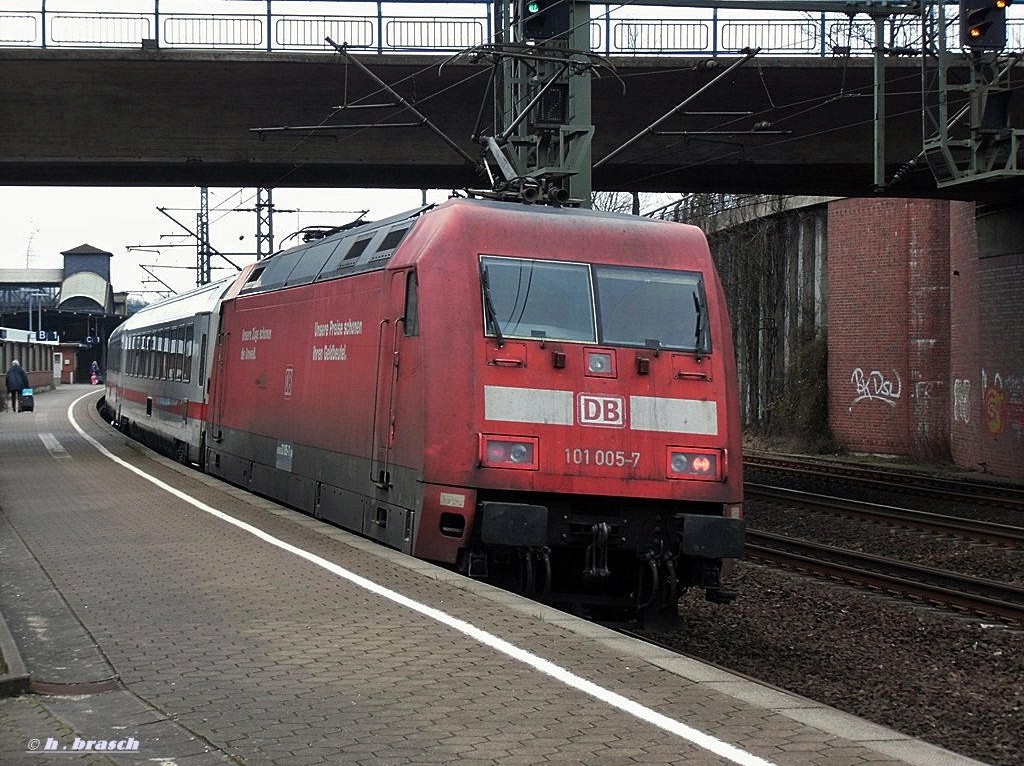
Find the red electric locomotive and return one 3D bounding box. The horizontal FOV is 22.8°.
[{"bbox_3d":[-1.256,0.214,30.542,2.970,3.900,19.100,4,0,-13],"label":"red electric locomotive"}]

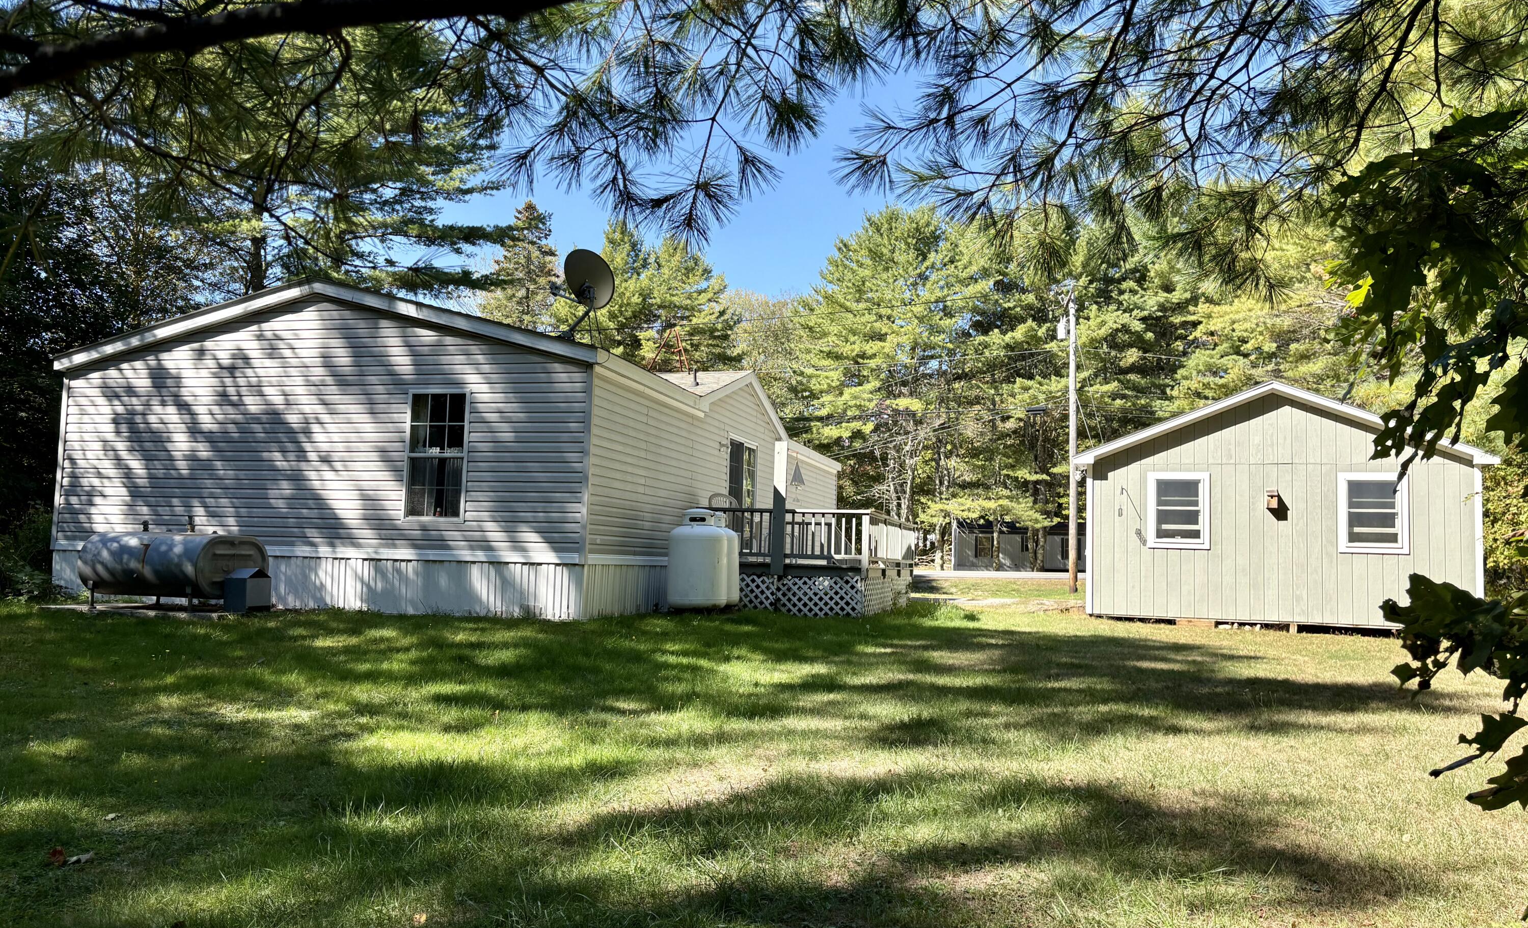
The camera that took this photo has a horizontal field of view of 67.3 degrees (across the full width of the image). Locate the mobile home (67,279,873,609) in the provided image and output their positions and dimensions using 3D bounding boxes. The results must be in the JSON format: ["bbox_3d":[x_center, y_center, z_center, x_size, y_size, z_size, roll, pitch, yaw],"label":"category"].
[{"bbox_3d":[-3.674,0.434,21.422,7.497,3.990,15.679,0,-5,14],"label":"mobile home"}]

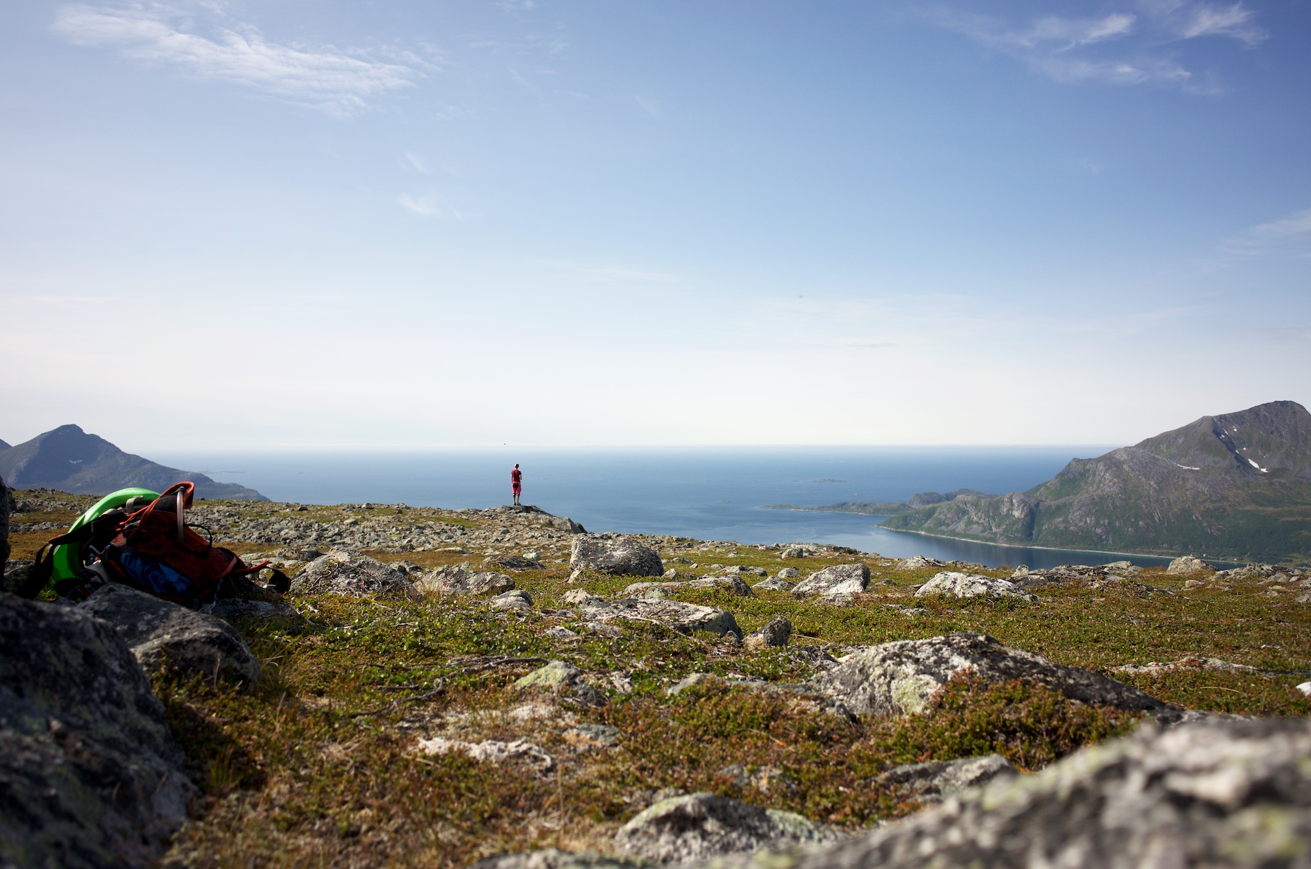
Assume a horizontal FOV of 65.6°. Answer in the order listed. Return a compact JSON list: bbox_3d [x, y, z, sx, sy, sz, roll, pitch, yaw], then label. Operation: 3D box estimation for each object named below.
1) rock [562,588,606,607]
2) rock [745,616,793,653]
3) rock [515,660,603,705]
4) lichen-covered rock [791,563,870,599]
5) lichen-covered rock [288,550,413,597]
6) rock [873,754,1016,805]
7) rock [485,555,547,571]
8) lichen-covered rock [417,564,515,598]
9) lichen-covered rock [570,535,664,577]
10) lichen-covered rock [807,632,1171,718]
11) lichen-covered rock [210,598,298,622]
[{"bbox_3d":[-0.218,0.492,3.100,0.135,0.060,0.110,0,0,0],"label":"rock"},{"bbox_3d":[0.267,0.466,2.400,0.110,0.085,0.090,0,0,0],"label":"rock"},{"bbox_3d":[-0.211,0.536,2.200,0.185,0.090,0.140,0,0,0],"label":"rock"},{"bbox_3d":[0.708,0.580,4.100,0.320,0.135,0.250,0,0,0],"label":"lichen-covered rock"},{"bbox_3d":[-1.026,0.460,3.450,0.410,0.150,0.340,0,0,0],"label":"lichen-covered rock"},{"bbox_3d":[0.450,0.526,1.560,0.220,0.075,0.155,0,0,0],"label":"rock"},{"bbox_3d":[-0.678,0.608,4.900,0.295,0.080,0.220,0,0,0],"label":"rock"},{"bbox_3d":[-0.652,0.495,3.500,0.335,0.110,0.250,0,0,0],"label":"lichen-covered rock"},{"bbox_3d":[-0.220,0.692,5.800,0.520,0.225,0.400,0,0,0],"label":"lichen-covered rock"},{"bbox_3d":[0.745,0.523,2.280,0.780,0.165,0.440,0,0,0],"label":"lichen-covered rock"},{"bbox_3d":[-1.024,0.440,2.580,0.225,0.070,0.190,0,0,0],"label":"lichen-covered rock"}]

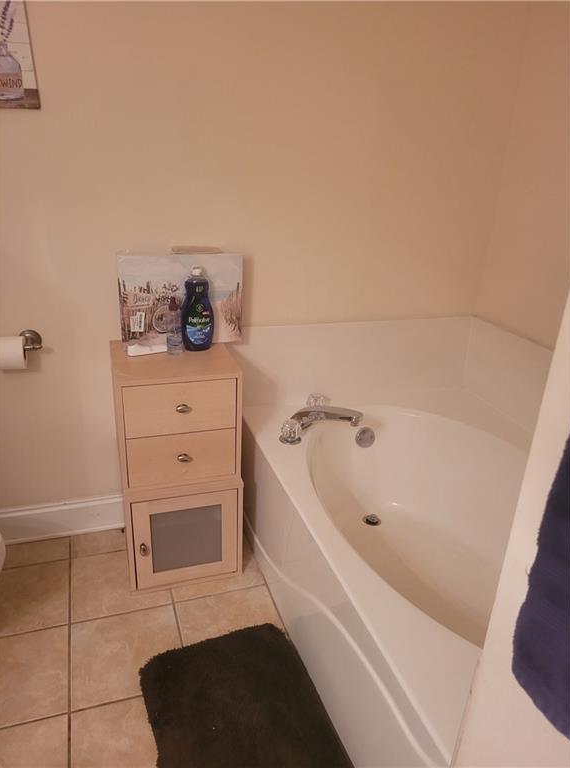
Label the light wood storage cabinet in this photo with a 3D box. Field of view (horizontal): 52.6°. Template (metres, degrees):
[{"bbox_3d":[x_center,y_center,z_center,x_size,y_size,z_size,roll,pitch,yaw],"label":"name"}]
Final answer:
[{"bbox_3d":[-0.363,0.262,1.949,0.368,0.733,0.366,-4,23,-17],"label":"light wood storage cabinet"}]

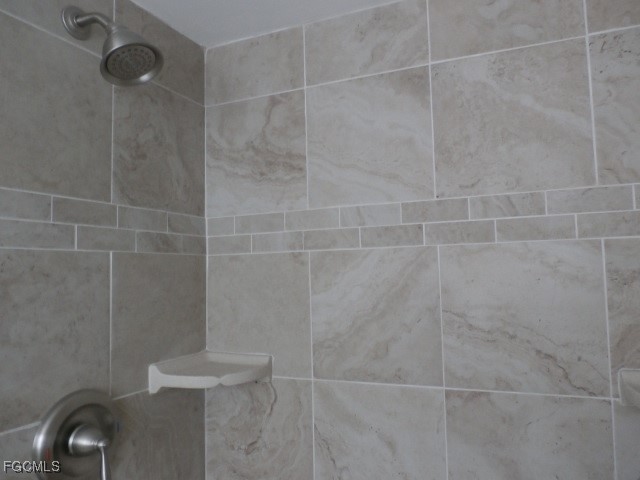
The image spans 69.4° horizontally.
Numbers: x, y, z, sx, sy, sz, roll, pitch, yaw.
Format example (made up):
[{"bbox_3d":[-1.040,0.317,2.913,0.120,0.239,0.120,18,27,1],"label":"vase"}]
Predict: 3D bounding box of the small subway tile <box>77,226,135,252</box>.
[{"bbox_3d":[-0.467,0.001,1.011,0.012,0.049,0.157,-3,-4,23],"label":"small subway tile"}]

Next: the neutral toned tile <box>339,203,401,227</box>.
[{"bbox_3d":[0.122,-0.057,1.110,0.149,0.049,0.011,-3,-4,23],"label":"neutral toned tile"}]

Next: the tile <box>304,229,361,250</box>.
[{"bbox_3d":[0.031,-0.001,1.158,0.151,0.050,0.011,-3,-4,23],"label":"tile"}]

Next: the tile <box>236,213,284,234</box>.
[{"bbox_3d":[-0.158,-0.042,1.227,0.149,0.049,0.011,-3,-4,23],"label":"tile"}]

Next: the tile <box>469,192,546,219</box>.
[{"bbox_3d":[0.405,-0.073,1.001,0.151,0.050,0.011,-3,-4,23],"label":"tile"}]

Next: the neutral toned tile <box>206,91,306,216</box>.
[{"bbox_3d":[-0.179,-0.231,1.285,0.321,0.321,0.012,-3,-4,23],"label":"neutral toned tile"}]

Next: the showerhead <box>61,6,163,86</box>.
[{"bbox_3d":[-0.414,-0.401,0.919,0.196,0.175,0.118,-3,-4,23],"label":"showerhead"}]

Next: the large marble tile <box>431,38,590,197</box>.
[{"bbox_3d":[0.411,-0.258,1.009,0.317,0.315,0.011,-3,-4,23],"label":"large marble tile"}]

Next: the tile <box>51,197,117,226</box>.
[{"bbox_3d":[-0.483,-0.054,0.952,0.011,0.049,0.149,-3,-5,26],"label":"tile"}]

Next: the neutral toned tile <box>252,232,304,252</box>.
[{"bbox_3d":[-0.109,0.007,1.203,0.149,0.049,0.011,-3,-4,23],"label":"neutral toned tile"}]

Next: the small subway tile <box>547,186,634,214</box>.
[{"bbox_3d":[0.546,-0.081,0.940,0.151,0.050,0.011,-3,-4,23],"label":"small subway tile"}]

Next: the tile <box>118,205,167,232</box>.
[{"bbox_3d":[-0.417,-0.046,1.088,0.011,0.049,0.149,-3,-5,26],"label":"tile"}]

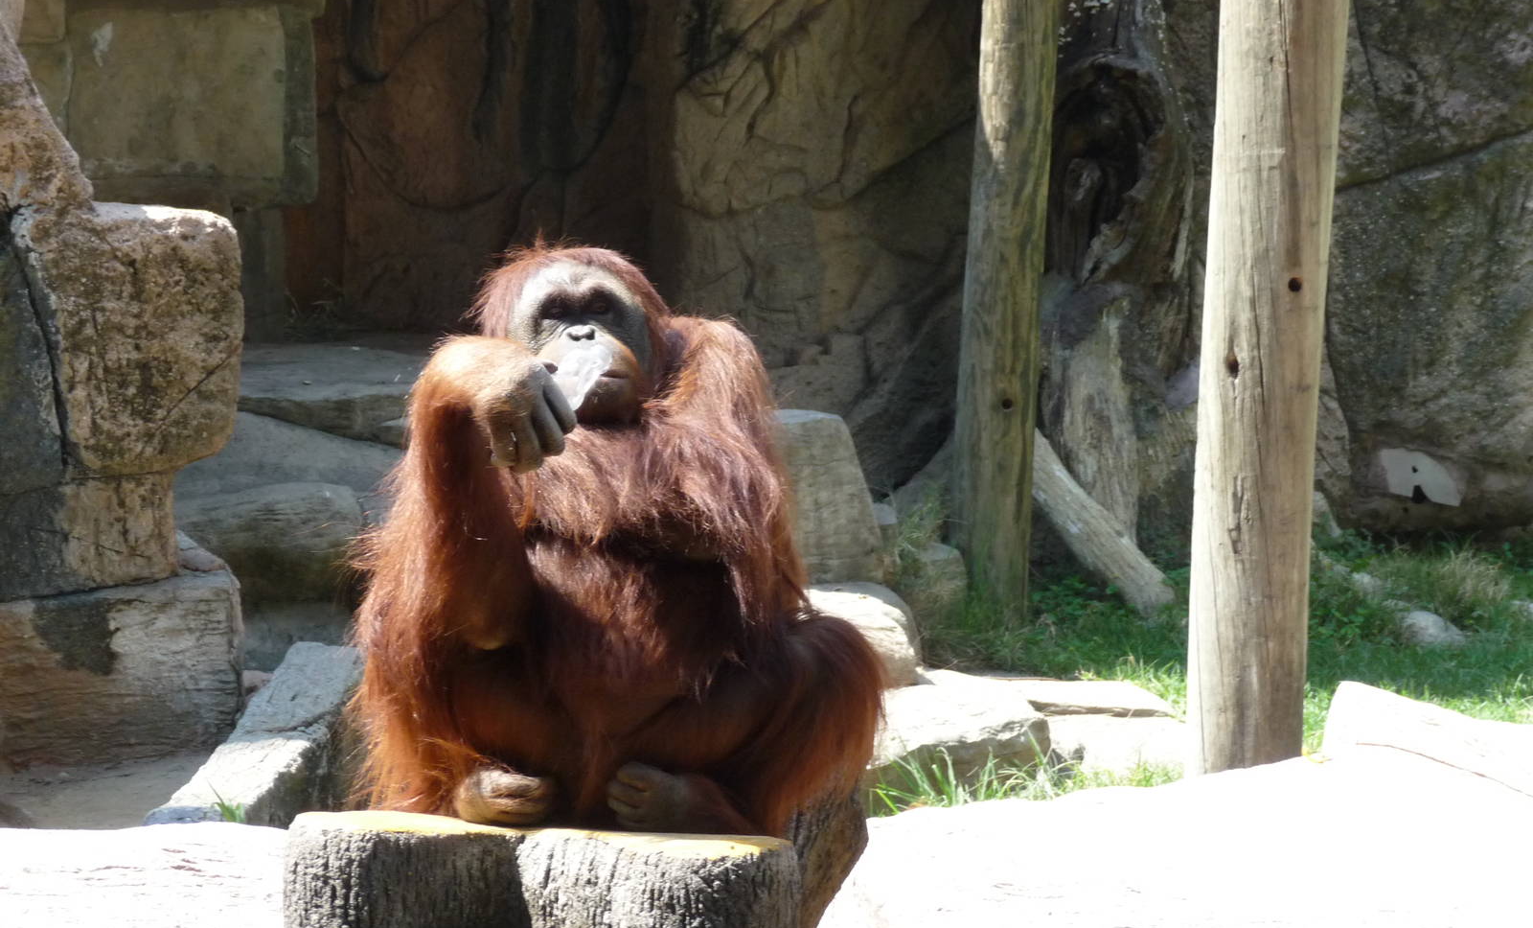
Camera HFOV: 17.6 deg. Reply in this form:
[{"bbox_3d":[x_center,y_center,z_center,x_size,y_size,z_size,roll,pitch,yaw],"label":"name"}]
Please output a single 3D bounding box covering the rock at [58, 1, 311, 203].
[{"bbox_3d":[-1.633,-1.015,14.000,0.646,0.543,0.400,2,7,6],"label":"rock"}]

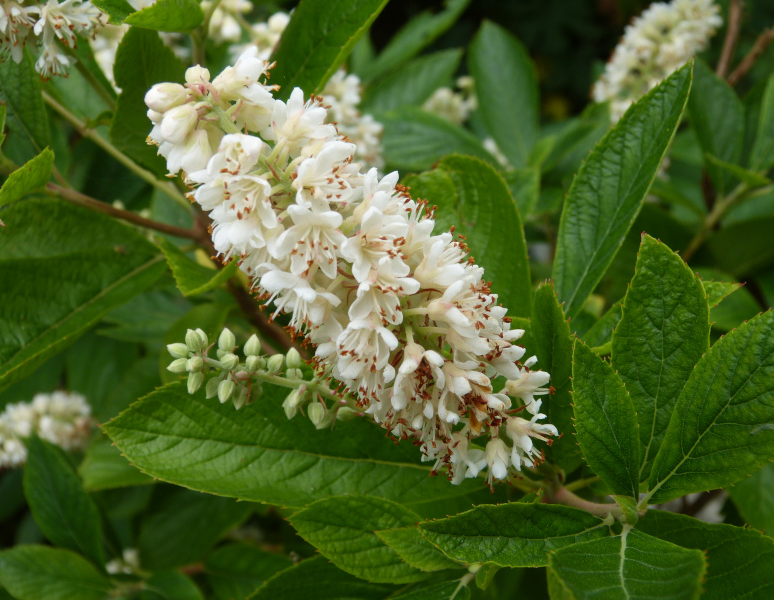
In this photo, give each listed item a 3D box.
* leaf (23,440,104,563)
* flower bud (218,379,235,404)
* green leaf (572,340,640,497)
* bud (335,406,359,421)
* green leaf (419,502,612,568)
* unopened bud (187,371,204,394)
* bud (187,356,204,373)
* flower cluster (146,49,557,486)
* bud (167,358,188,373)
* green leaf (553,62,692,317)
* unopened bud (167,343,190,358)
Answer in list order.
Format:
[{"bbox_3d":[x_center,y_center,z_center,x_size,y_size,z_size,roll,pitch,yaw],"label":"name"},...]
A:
[{"bbox_3d":[-0.119,0.076,0.380,0.025,0.055,0.010,-25,-9,-13],"label":"leaf"},{"bbox_3d":[-0.040,0.023,0.253,0.004,0.006,0.004,13,-12,0],"label":"flower bud"},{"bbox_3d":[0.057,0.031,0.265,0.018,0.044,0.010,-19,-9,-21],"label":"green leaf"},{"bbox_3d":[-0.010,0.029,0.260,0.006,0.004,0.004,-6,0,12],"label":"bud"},{"bbox_3d":[0.032,0.060,0.260,0.049,0.008,0.019,-2,52,-2],"label":"green leaf"},{"bbox_3d":[-0.047,0.020,0.251,0.004,0.006,0.004,15,-9,0],"label":"unopened bud"},{"bbox_3d":[-0.047,0.016,0.249,0.004,0.004,0.005,0,15,21],"label":"bud"},{"bbox_3d":[-0.008,-0.008,0.255,0.045,0.130,0.045,-39,10,0],"label":"flower cluster"},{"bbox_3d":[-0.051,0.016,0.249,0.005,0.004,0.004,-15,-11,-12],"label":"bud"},{"bbox_3d":[0.069,-0.032,0.300,0.025,0.084,0.014,24,-6,22],"label":"green leaf"},{"bbox_3d":[-0.052,0.013,0.252,0.006,0.004,0.004,7,0,-12],"label":"unopened bud"}]

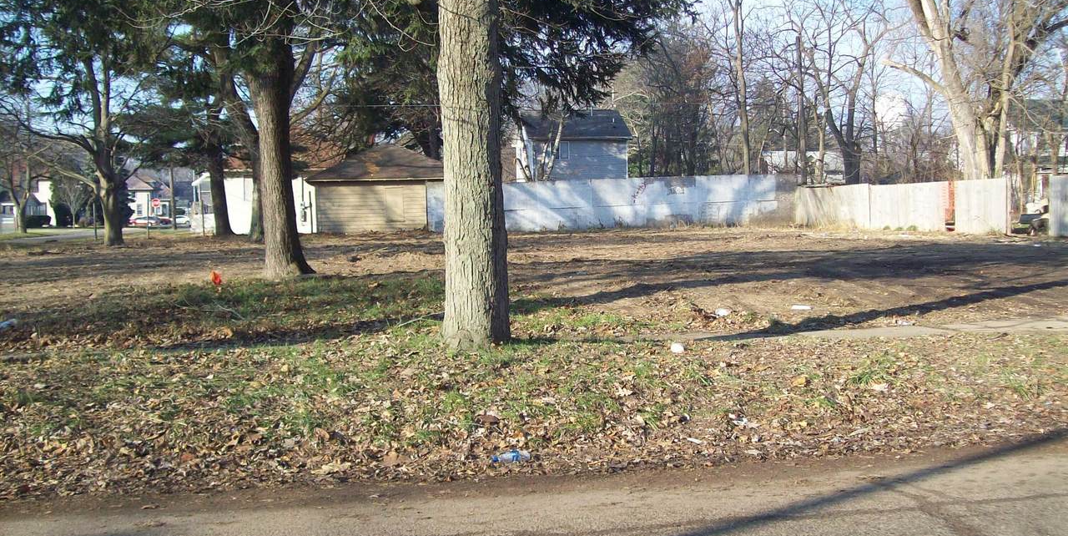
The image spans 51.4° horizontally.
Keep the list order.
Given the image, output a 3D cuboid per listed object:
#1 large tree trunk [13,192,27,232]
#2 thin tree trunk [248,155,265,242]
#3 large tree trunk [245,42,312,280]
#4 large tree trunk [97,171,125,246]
[{"bbox_3d":[-33.750,-3.592,72.994,0.700,2.632,0.620,-1,3,0],"label":"large tree trunk"},{"bbox_3d":[-10.329,-2.571,41.477,0.620,3.304,0.580,-1,3,0],"label":"thin tree trunk"},{"bbox_3d":[-4.685,-1.999,20.547,0.920,4.403,0.800,-1,3,0],"label":"large tree trunk"},{"bbox_3d":[-15.946,-2.224,41.992,0.850,2.840,0.750,-1,3,0],"label":"large tree trunk"}]

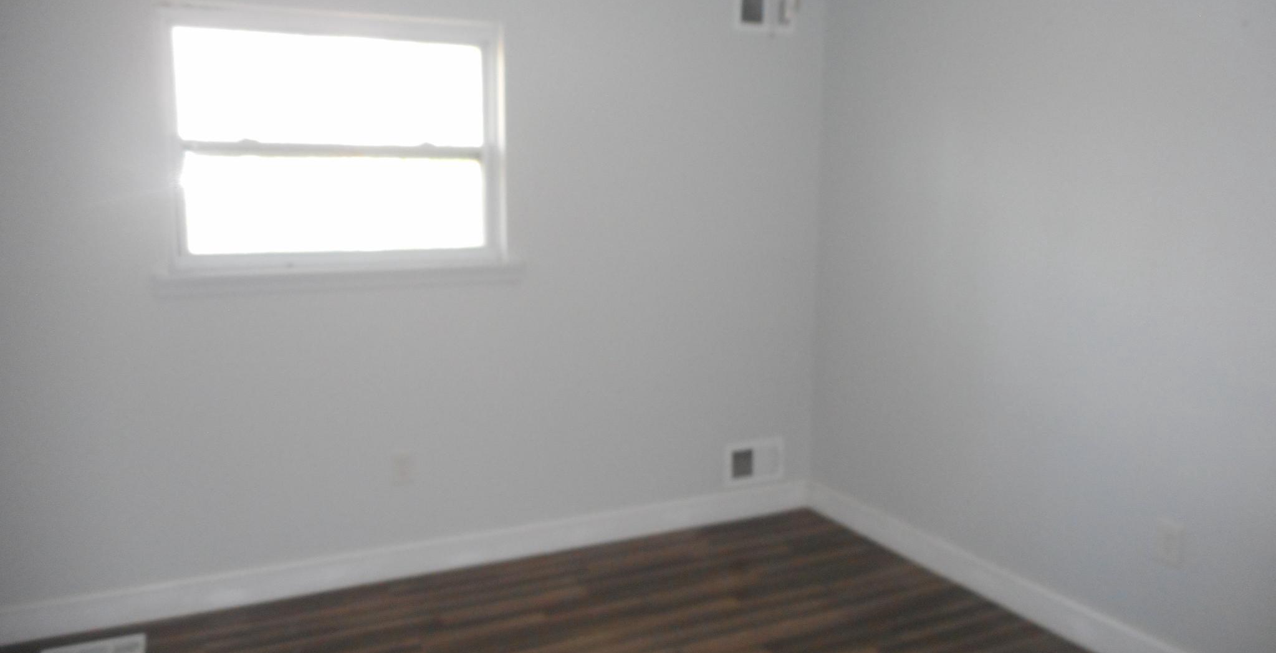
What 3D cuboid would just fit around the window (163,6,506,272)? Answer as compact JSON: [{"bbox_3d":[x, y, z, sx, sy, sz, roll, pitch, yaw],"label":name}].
[{"bbox_3d":[-1.014,-0.637,3.199,1.110,0.860,0.090,-4,9,-24],"label":"window"}]

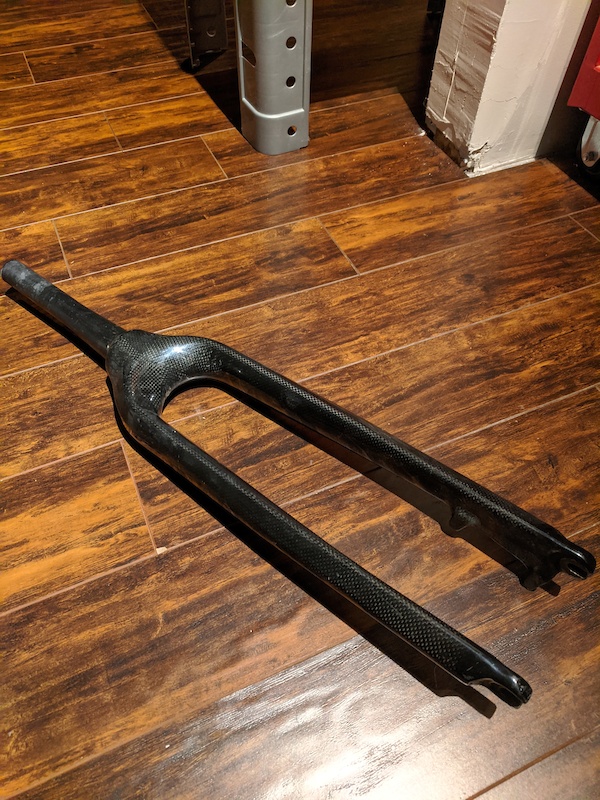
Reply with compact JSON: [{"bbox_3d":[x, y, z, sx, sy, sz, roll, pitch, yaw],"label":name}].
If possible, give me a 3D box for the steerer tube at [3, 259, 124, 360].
[{"bbox_3d":[-0.265,-0.104,0.667,0.183,0.036,0.036,33,59,22],"label":"steerer tube"}]

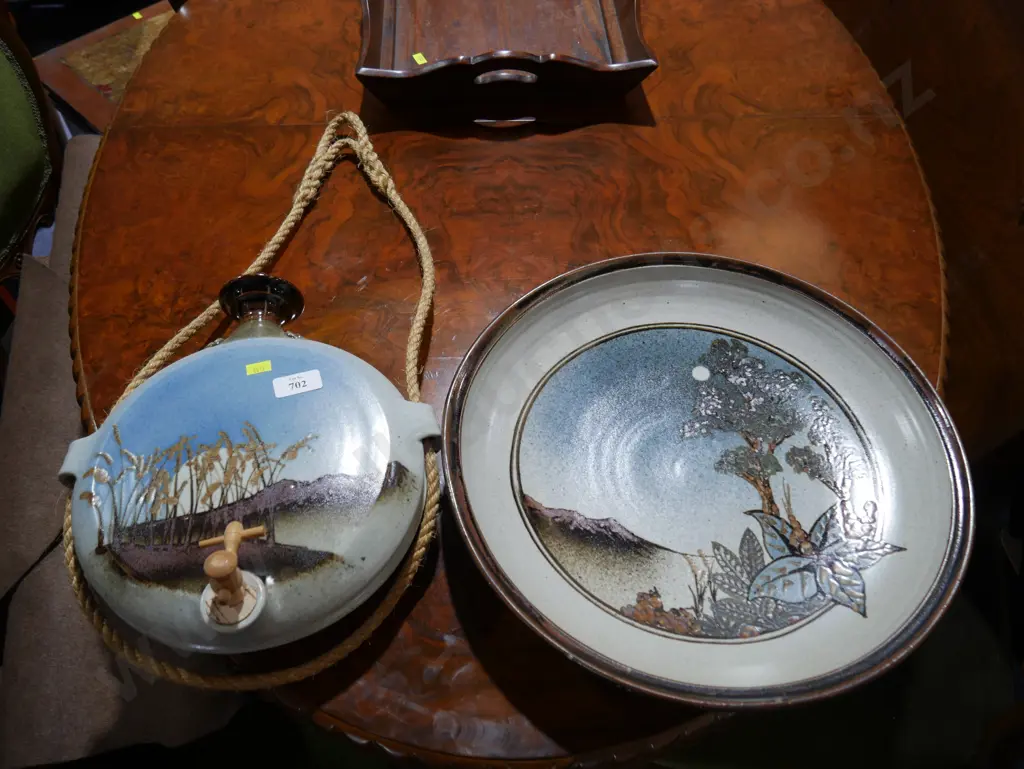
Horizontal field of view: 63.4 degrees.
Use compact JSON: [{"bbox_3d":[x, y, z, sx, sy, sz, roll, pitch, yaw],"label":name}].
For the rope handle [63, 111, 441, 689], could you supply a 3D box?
[{"bbox_3d":[-0.217,-0.062,0.815,0.320,0.065,0.700,1,55,0],"label":"rope handle"}]

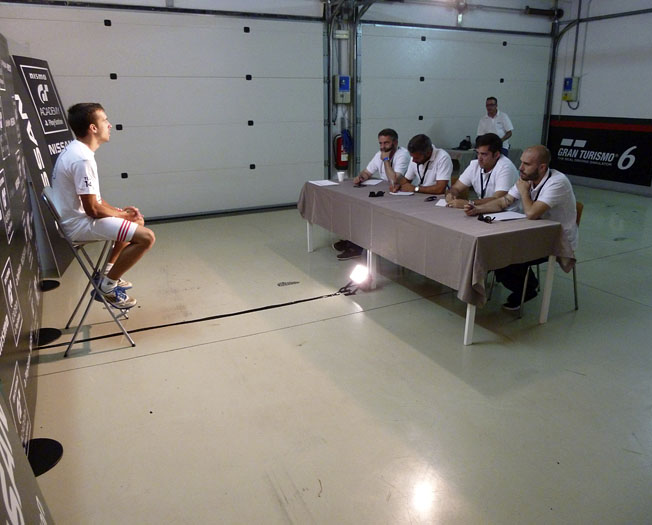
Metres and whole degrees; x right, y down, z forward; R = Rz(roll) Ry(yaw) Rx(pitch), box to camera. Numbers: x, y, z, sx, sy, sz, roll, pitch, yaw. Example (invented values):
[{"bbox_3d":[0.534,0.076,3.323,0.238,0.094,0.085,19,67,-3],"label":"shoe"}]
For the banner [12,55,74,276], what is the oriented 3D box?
[{"bbox_3d":[-2.847,-1.089,5.274,0.060,2.030,1.880,-14,20,-7],"label":"banner"}]

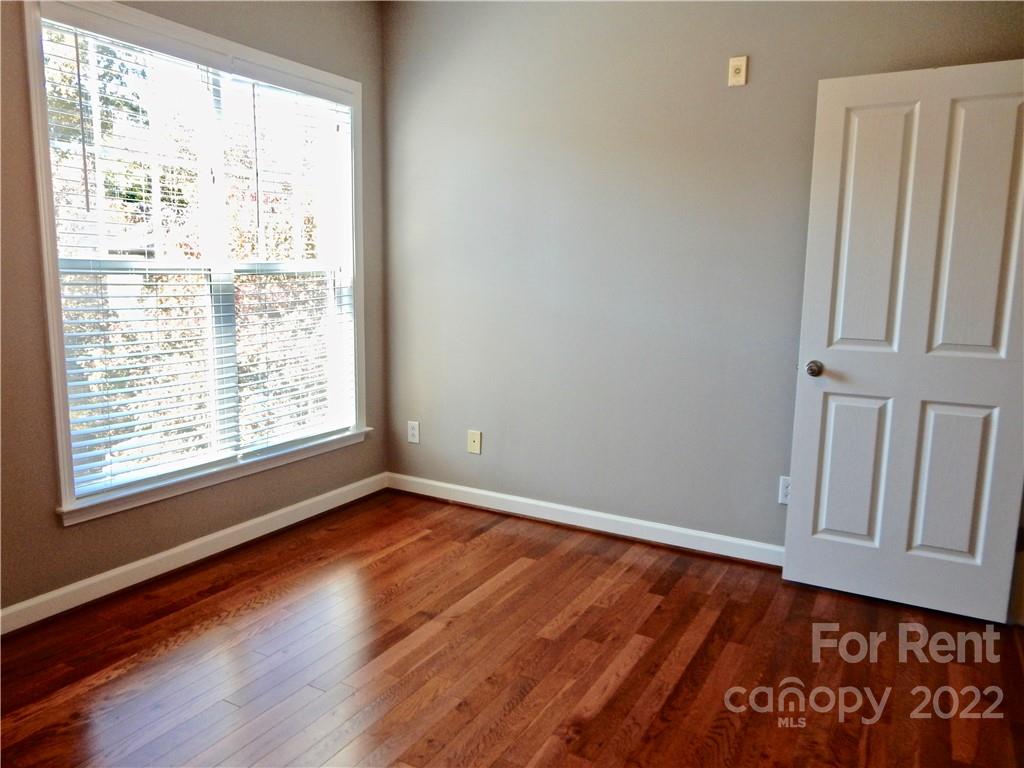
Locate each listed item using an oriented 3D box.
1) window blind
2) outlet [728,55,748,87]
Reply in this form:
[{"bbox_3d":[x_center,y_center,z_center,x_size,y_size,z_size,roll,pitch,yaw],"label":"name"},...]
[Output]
[{"bbox_3d":[-1.256,-0.509,3.333,0.055,1.706,1.553,6,10,29],"label":"window blind"},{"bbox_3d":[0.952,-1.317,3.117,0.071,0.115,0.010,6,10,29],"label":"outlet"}]

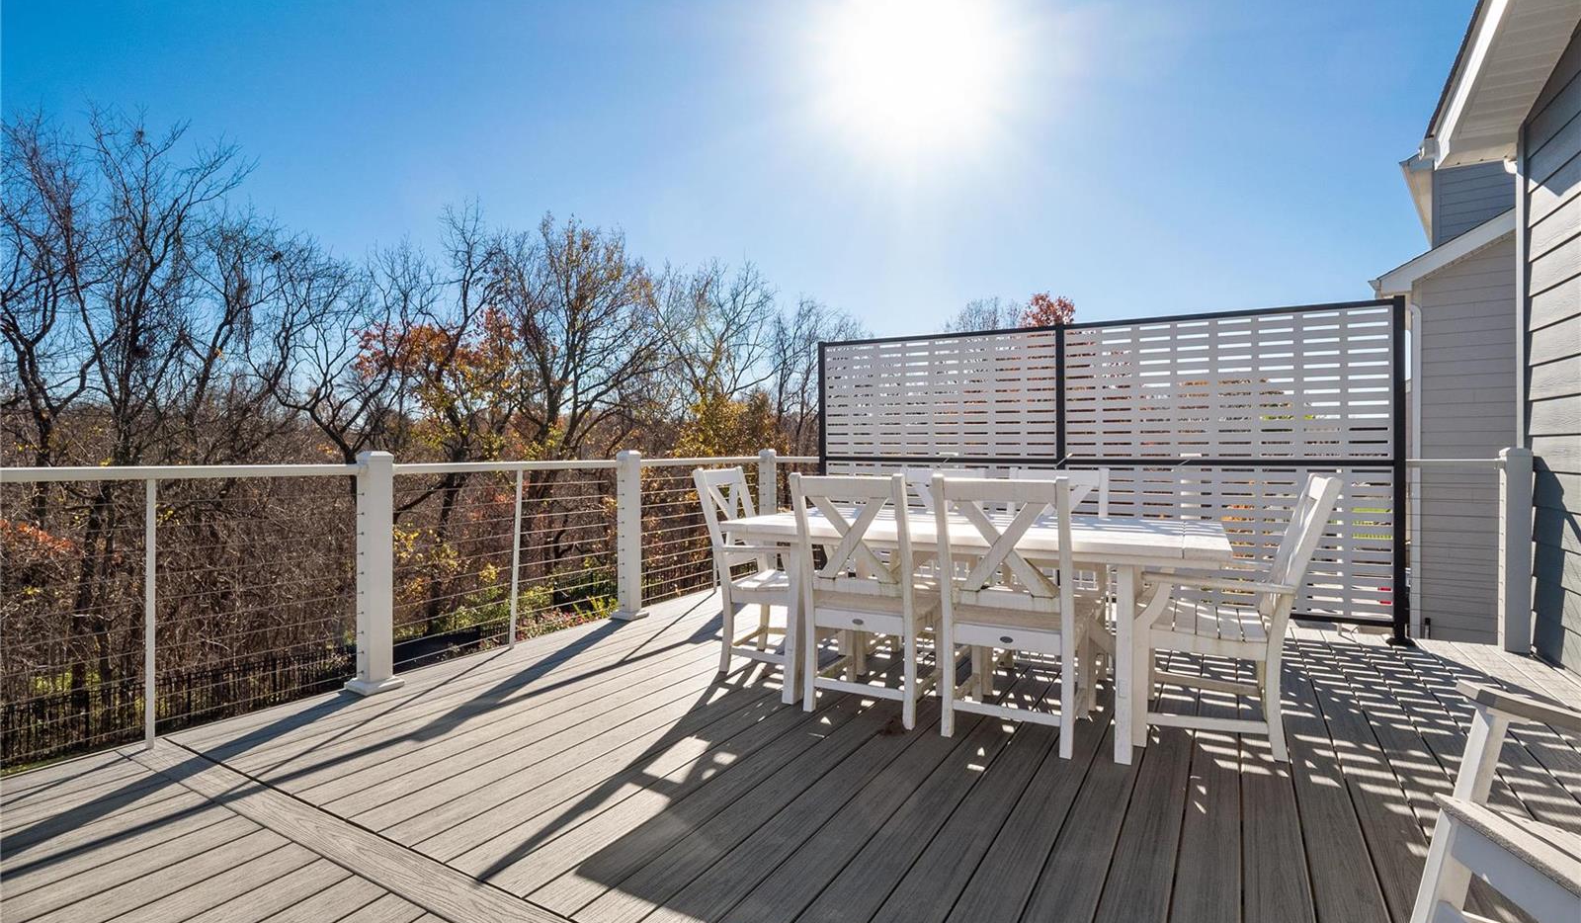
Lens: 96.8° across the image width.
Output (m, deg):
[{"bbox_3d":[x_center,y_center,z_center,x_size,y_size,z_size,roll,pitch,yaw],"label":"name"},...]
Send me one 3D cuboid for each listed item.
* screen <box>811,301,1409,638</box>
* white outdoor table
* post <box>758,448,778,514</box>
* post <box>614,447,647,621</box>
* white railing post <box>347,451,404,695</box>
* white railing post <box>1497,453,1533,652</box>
[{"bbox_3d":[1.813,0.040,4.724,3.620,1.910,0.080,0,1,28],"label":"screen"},{"bbox_3d":[0.765,0.645,3.060,1.900,0.752,0.950,0,1,28],"label":"white outdoor table"},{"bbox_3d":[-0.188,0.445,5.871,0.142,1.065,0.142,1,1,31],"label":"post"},{"bbox_3d":[-1.031,0.466,4.517,0.163,1.064,0.163,1,1,32],"label":"post"},{"bbox_3d":[-1.872,0.488,3.166,0.163,1.062,0.163,1,1,32],"label":"white railing post"},{"bbox_3d":[3.855,0.475,3.740,0.112,1.070,0.112,0,1,29],"label":"white railing post"}]

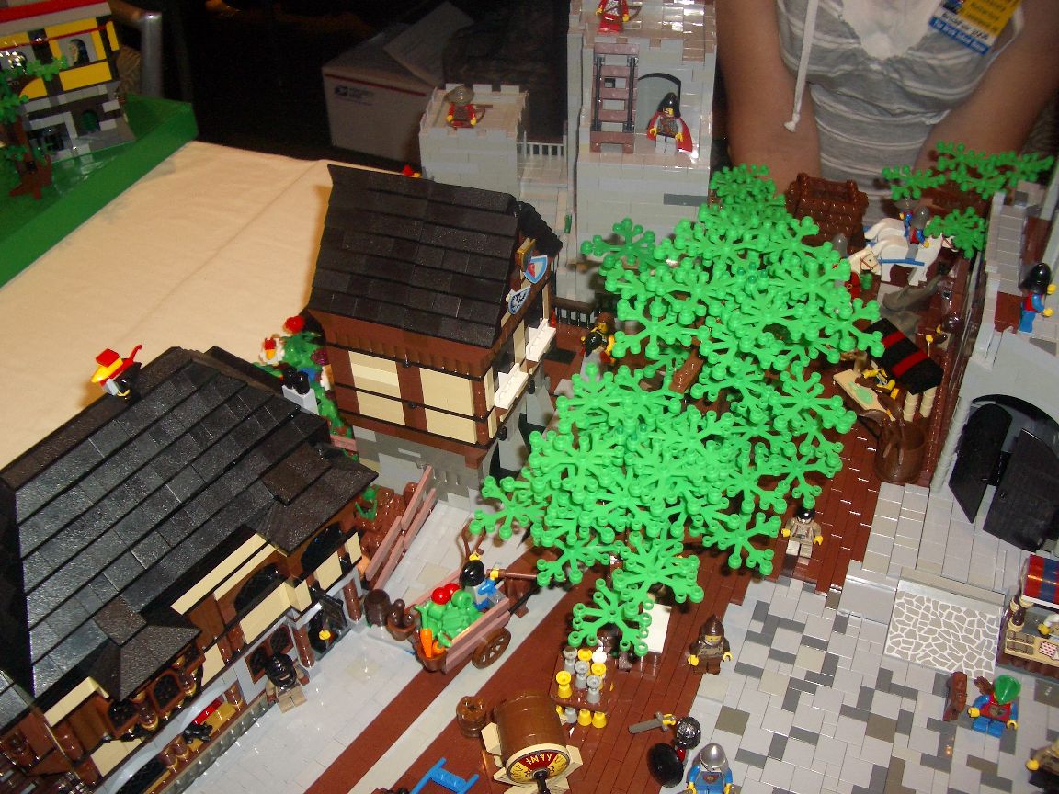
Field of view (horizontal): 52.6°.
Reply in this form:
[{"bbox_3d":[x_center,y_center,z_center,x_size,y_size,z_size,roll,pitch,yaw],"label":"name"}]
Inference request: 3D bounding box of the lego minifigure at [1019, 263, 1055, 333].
[{"bbox_3d":[0.299,-0.058,0.628,0.020,0.043,0.024,13,45,20],"label":"lego minifigure"}]

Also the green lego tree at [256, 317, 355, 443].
[{"bbox_3d":[-0.148,-0.007,0.754,0.060,0.120,0.060,13,45,20],"label":"green lego tree"}]

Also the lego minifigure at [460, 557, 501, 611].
[{"bbox_3d":[-0.031,0.109,0.644,0.023,0.035,0.026,-34,49,-29],"label":"lego minifigure"}]

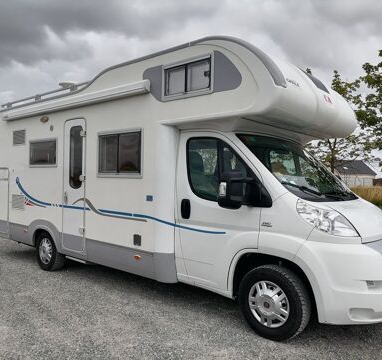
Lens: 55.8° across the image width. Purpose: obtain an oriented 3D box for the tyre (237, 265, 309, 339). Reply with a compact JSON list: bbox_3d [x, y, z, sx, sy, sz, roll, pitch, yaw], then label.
[{"bbox_3d":[0.761,1.123,3.332,0.680,0.670,0.215,1,0,40],"label":"tyre"}]

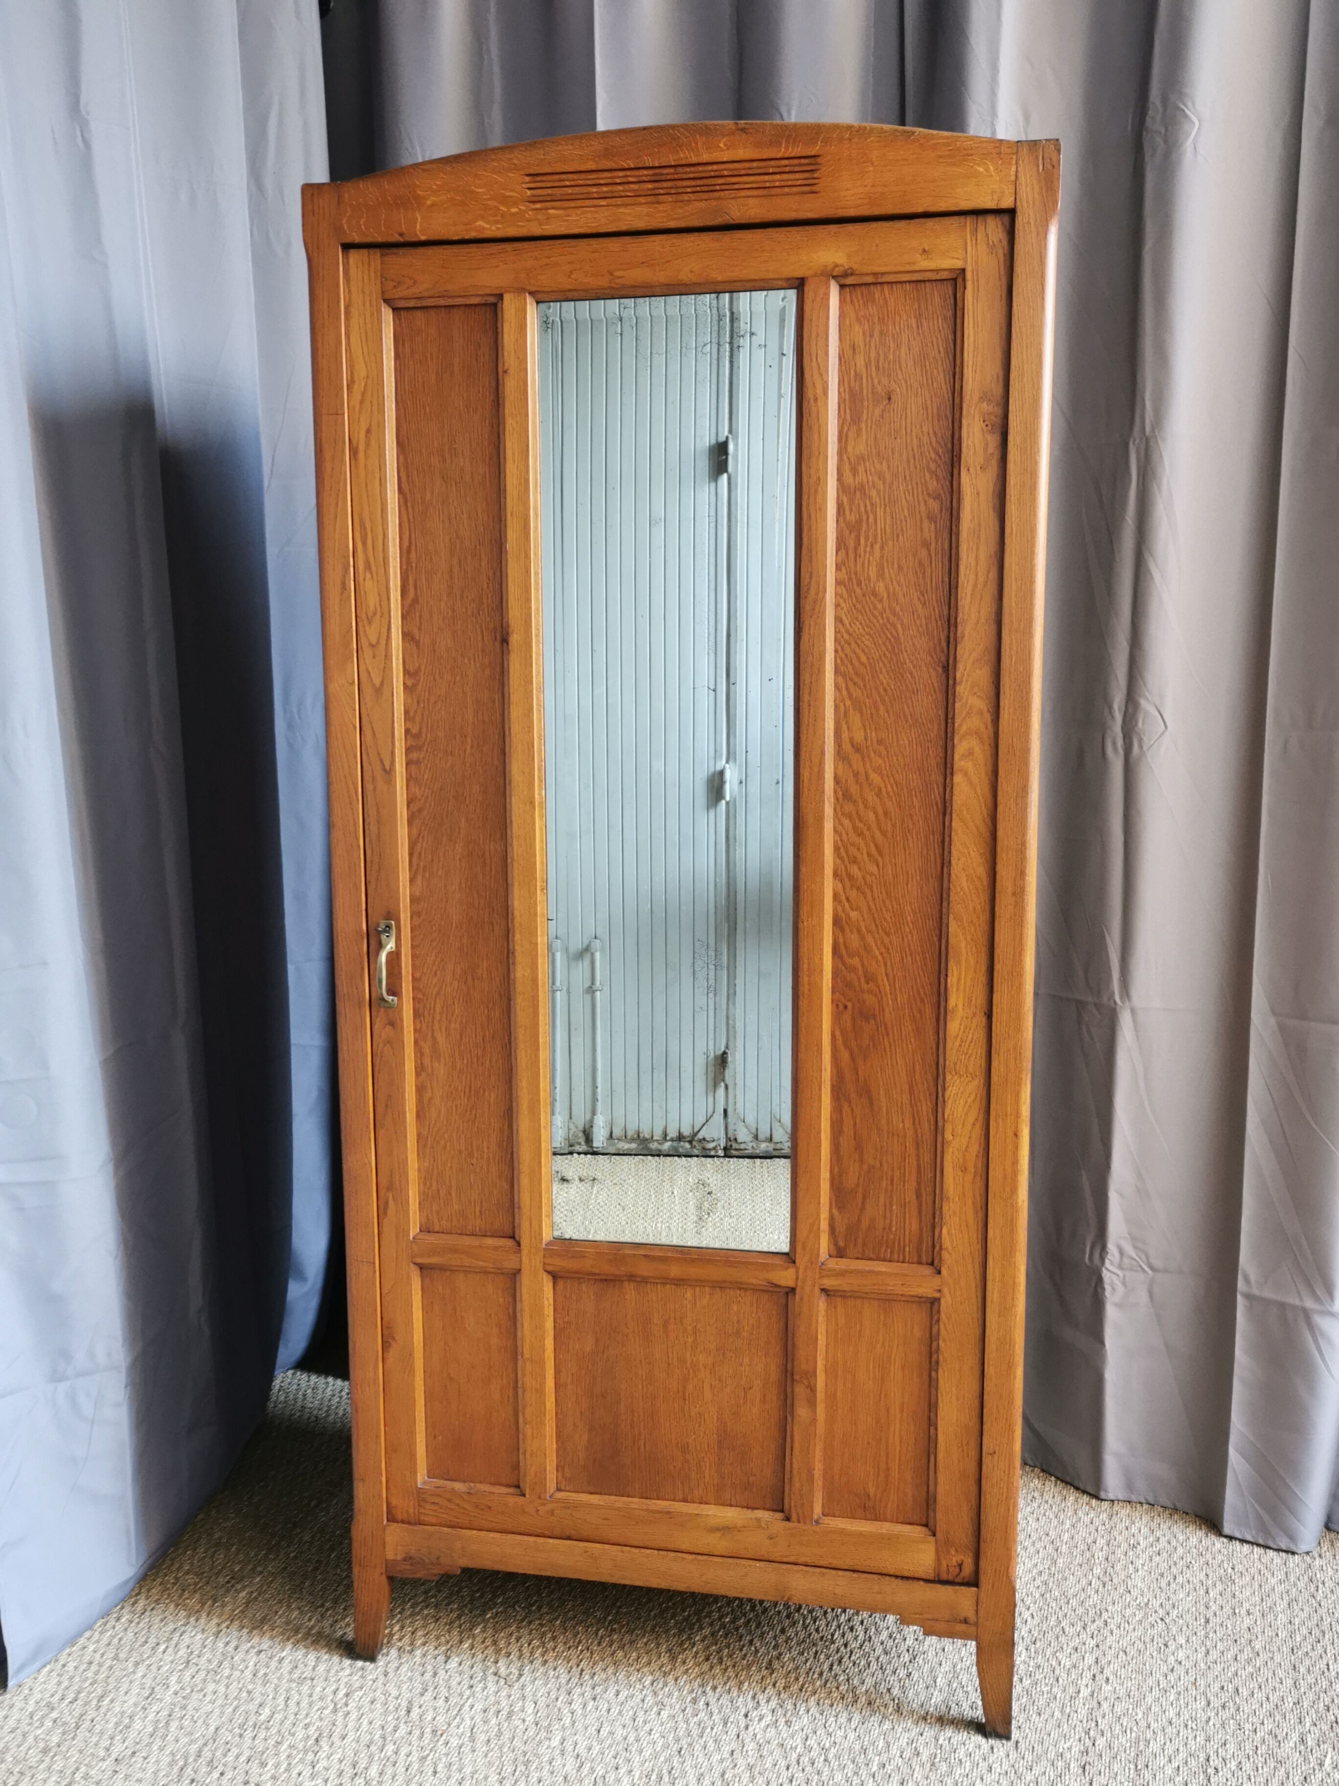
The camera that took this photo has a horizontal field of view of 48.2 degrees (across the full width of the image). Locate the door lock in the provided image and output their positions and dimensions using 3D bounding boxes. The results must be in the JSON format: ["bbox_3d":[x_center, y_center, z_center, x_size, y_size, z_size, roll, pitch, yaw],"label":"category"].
[{"bbox_3d":[-0.361,0.094,1.908,0.017,0.112,0.028,1,9,10],"label":"door lock"}]

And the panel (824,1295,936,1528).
[{"bbox_3d":[0.266,0.661,1.907,0.135,0.302,0.017,1,9,10],"label":"panel"}]

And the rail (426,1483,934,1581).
[{"bbox_3d":[0.002,0.838,1.980,0.687,0.065,0.022,1,9,10],"label":"rail"}]

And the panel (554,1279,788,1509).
[{"bbox_3d":[0.001,0.654,1.953,0.304,0.300,0.017,1,9,10],"label":"panel"}]

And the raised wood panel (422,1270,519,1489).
[{"bbox_3d":[-0.263,0.648,1.999,0.133,0.301,0.017,1,9,10],"label":"raised wood panel"}]

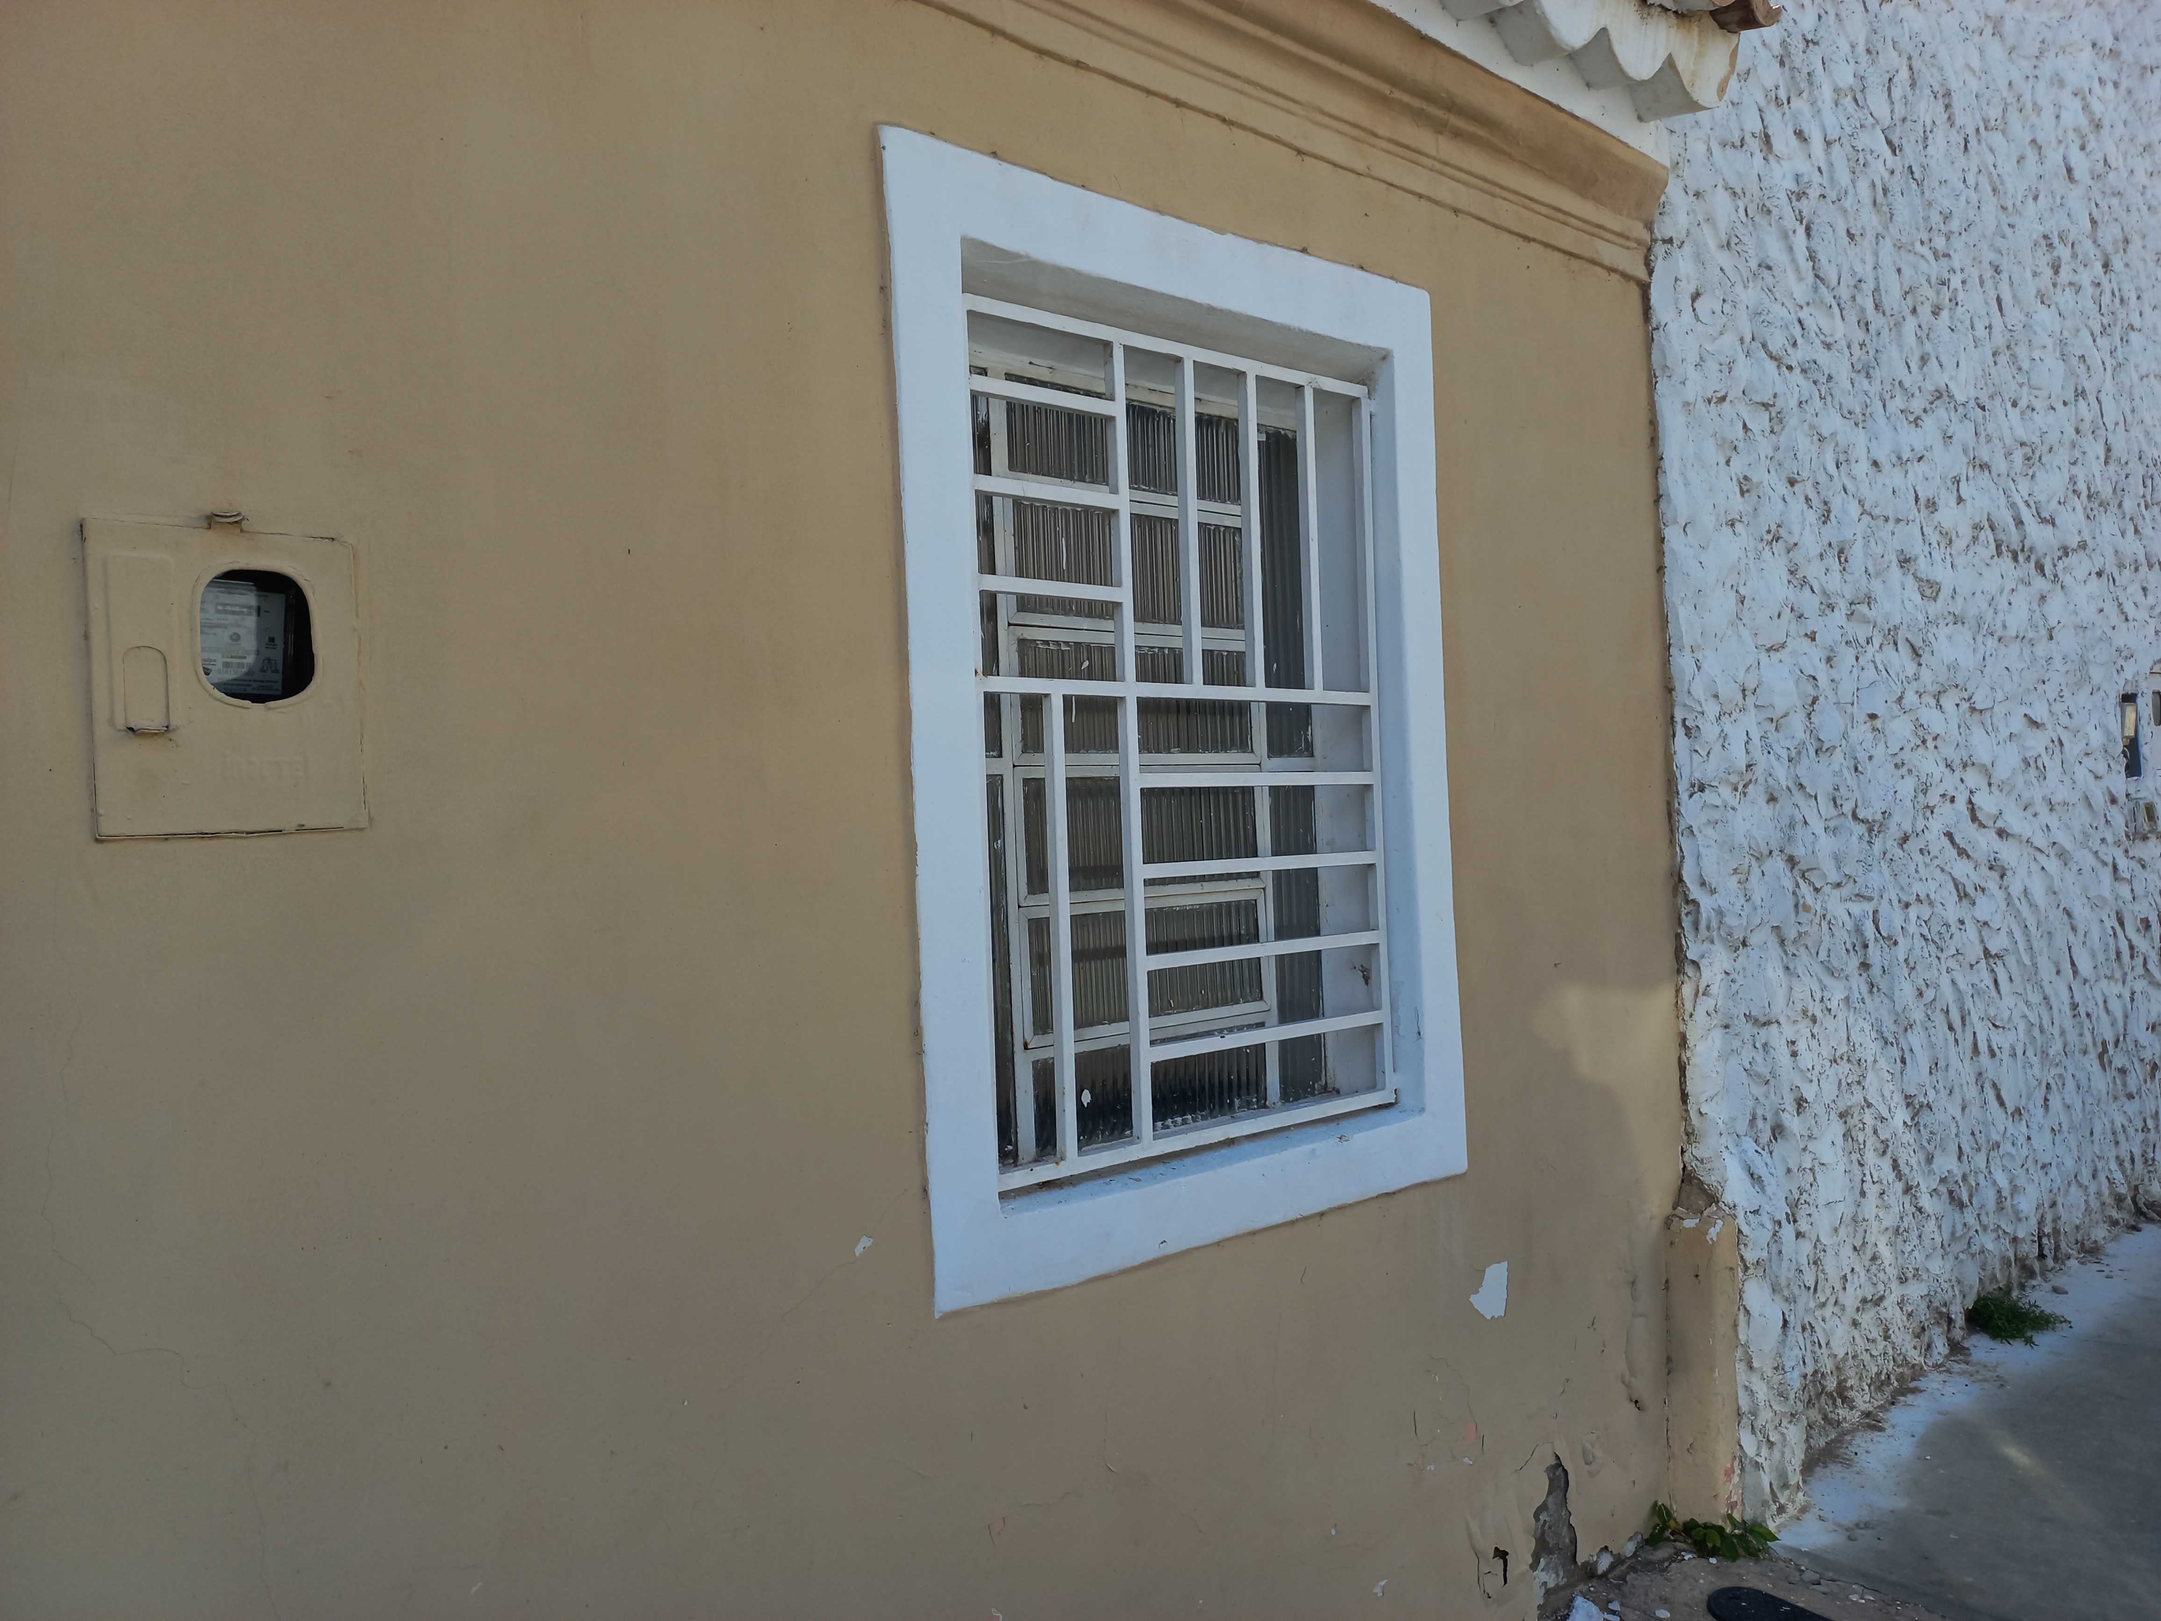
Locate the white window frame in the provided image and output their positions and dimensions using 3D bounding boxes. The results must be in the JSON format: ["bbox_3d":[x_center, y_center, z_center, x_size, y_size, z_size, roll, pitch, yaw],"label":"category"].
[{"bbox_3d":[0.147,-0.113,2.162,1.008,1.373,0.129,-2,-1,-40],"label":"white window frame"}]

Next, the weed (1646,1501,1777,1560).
[{"bbox_3d":[1.083,1.218,2.687,0.126,0.065,0.168,-2,-1,-40],"label":"weed"}]

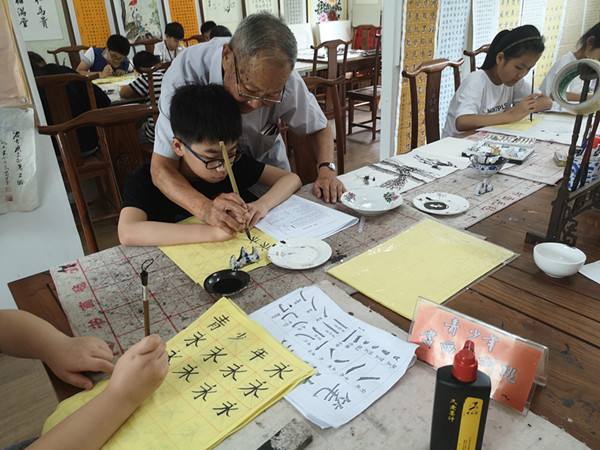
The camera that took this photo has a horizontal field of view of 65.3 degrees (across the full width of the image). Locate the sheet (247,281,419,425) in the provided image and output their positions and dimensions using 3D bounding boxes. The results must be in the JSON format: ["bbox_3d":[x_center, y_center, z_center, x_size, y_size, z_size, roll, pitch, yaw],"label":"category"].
[{"bbox_3d":[0.038,0.204,0.840,0.225,0.010,0.305,-22,31,-34],"label":"sheet"}]

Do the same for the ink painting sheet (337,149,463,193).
[{"bbox_3d":[0.365,-0.194,1.653,0.400,0.006,0.270,-21,30,-33],"label":"ink painting sheet"}]

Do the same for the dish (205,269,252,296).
[{"bbox_3d":[-0.155,0.128,1.004,0.097,0.022,0.097,-3,27,0],"label":"dish"}]

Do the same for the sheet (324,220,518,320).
[{"bbox_3d":[0.276,0.086,1.057,0.368,0.008,0.249,-23,33,-34],"label":"sheet"}]

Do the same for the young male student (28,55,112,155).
[{"bbox_3d":[-1.536,-0.510,3.108,0.550,1.100,0.680,-20,29,-31],"label":"young male student"}]

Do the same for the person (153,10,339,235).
[{"bbox_3d":[-0.130,-0.004,1.563,0.560,1.320,0.720,-14,29,-21],"label":"person"}]

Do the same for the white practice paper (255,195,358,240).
[{"bbox_3d":[-0.007,-0.019,1.289,0.213,0.012,0.260,-25,34,-37],"label":"white practice paper"}]

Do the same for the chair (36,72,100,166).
[{"bbox_3d":[-1.464,-0.422,2.967,0.480,1.050,0.460,-20,29,-31],"label":"chair"}]

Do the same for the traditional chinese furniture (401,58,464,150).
[{"bbox_3d":[0.764,-0.182,2.125,0.480,1.060,0.460,-23,31,-35],"label":"traditional chinese furniture"}]

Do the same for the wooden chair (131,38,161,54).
[{"bbox_3d":[-1.503,-1.541,5.189,0.470,0.980,0.480,22,36,40],"label":"wooden chair"}]

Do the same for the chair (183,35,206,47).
[{"bbox_3d":[-1.002,-1.599,5.432,0.480,1.050,0.460,-20,29,-31],"label":"chair"}]

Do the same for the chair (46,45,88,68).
[{"bbox_3d":[-2.184,-1.331,4.843,0.480,0.980,0.470,-25,34,-37],"label":"chair"}]

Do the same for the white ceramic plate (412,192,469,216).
[{"bbox_3d":[0.394,-0.052,1.304,0.149,0.020,0.149,-2,27,1],"label":"white ceramic plate"}]

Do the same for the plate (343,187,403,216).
[{"bbox_3d":[0.208,-0.060,1.355,0.178,0.034,0.178,-3,25,1],"label":"plate"}]

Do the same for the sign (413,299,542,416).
[{"bbox_3d":[0.273,0.189,0.734,0.202,0.098,0.078,20,34,41],"label":"sign"}]

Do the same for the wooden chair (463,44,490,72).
[{"bbox_3d":[1.452,-0.768,3.321,0.480,0.980,0.470,-24,33,-35],"label":"wooden chair"}]

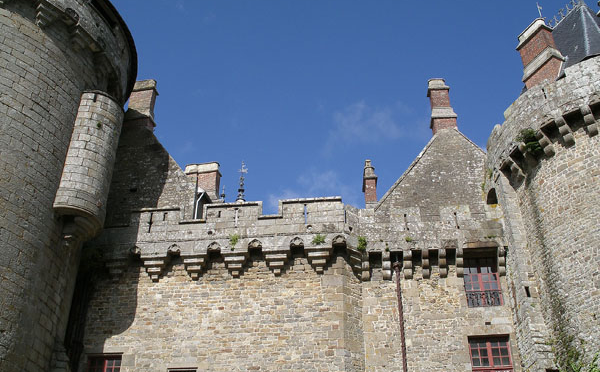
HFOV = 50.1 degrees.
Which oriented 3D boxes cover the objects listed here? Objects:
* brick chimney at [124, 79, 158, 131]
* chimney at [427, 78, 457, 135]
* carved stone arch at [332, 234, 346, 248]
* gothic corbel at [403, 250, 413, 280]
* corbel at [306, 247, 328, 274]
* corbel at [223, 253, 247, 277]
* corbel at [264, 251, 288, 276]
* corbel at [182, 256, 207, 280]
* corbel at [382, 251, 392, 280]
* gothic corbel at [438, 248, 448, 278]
[{"bbox_3d":[-7.965,-3.968,32.368,1.375,2.989,0.600,-4,-29,7],"label":"brick chimney"},{"bbox_3d":[6.618,-3.637,29.854,1.141,2.913,0.660,-2,-29,4],"label":"chimney"},{"bbox_3d":[1.356,1.899,21.876,0.474,0.467,0.250,-3,-31,6],"label":"carved stone arch"},{"bbox_3d":[3.551,2.577,21.010,0.282,0.771,0.600,-3,-32,7],"label":"gothic corbel"},{"bbox_3d":[0.637,2.428,20.616,0.731,0.590,0.550,-3,-32,7],"label":"corbel"},{"bbox_3d":[-2.068,2.600,20.930,0.740,0.613,0.550,-3,-32,7],"label":"corbel"},{"bbox_3d":[-0.714,2.518,20.770,0.767,0.613,0.550,-3,-32,7],"label":"corbel"},{"bbox_3d":[-3.412,2.692,21.082,0.743,0.638,0.550,-3,-32,7],"label":"corbel"},{"bbox_3d":[2.879,2.624,21.086,0.291,0.749,0.600,-3,-32,7],"label":"corbel"},{"bbox_3d":[5.790,3.113,25.908,0.311,1.106,0.420,-3,-29,6],"label":"gothic corbel"}]

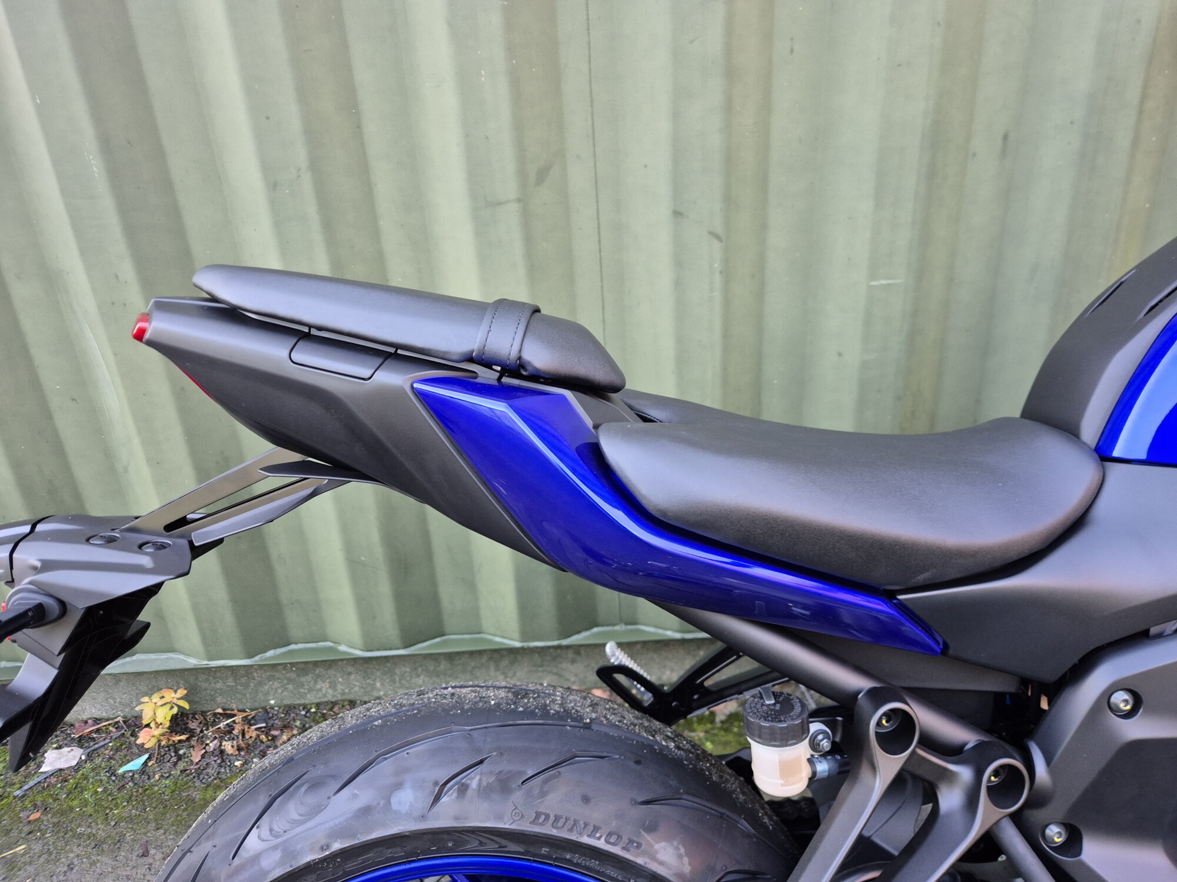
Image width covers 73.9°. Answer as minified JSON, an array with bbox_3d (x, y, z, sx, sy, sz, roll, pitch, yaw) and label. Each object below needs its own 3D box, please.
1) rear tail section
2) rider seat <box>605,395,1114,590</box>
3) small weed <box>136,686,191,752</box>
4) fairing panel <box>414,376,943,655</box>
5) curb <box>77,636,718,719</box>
[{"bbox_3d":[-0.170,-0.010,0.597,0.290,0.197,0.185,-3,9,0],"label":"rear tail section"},{"bbox_3d":[0.186,0.027,0.611,0.352,0.120,0.260,-3,9,0],"label":"rider seat"},{"bbox_3d":[-0.754,0.507,1.393,0.085,0.100,0.075,-4,23,-1],"label":"small weed"},{"bbox_3d":[0.060,0.054,0.514,0.341,0.191,0.078,-3,9,0],"label":"fairing panel"},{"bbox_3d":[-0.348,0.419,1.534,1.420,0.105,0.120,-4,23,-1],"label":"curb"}]

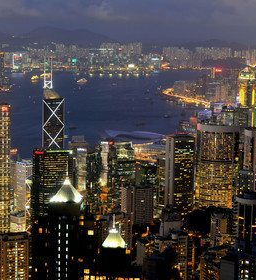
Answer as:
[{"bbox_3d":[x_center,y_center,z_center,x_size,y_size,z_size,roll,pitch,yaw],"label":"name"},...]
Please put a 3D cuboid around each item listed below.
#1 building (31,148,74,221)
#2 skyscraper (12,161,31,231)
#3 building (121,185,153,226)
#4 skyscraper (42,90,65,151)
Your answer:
[{"bbox_3d":[-127.570,118.850,1388.790,54.000,206.000,45.000,-2,8,-20],"label":"building"},{"bbox_3d":[-211.290,117.550,1689.290,40.000,146.000,40.000,-6,11,-43],"label":"skyscraper"},{"bbox_3d":[9.910,84.590,1010.860,37.000,55.000,23.000,1,8,-2],"label":"building"},{"bbox_3d":[-155.910,56.850,1514.330,52.000,305.000,52.000,8,10,42],"label":"skyscraper"}]

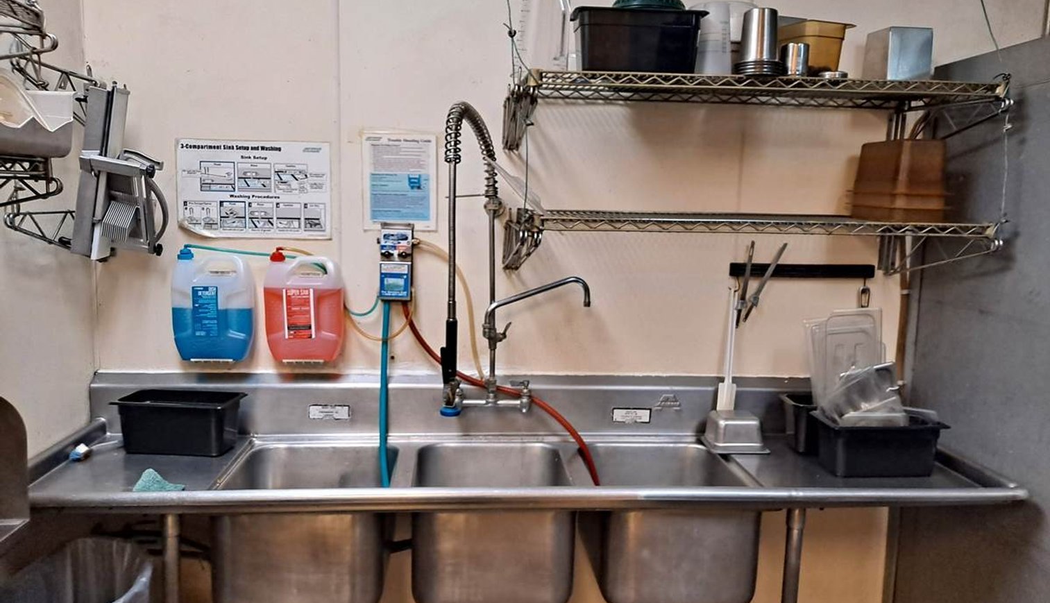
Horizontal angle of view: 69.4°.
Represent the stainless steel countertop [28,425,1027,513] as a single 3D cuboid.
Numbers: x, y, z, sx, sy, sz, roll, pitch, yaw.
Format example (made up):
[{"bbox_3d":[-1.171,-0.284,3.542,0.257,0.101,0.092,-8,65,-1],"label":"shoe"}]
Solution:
[{"bbox_3d":[-0.015,0.436,2.091,2.542,0.066,0.595,1,8,-5],"label":"stainless steel countertop"}]

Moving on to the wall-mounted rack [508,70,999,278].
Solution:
[{"bbox_3d":[0.576,-0.331,2.107,1.250,0.540,0.490,1,7,-4],"label":"wall-mounted rack"}]

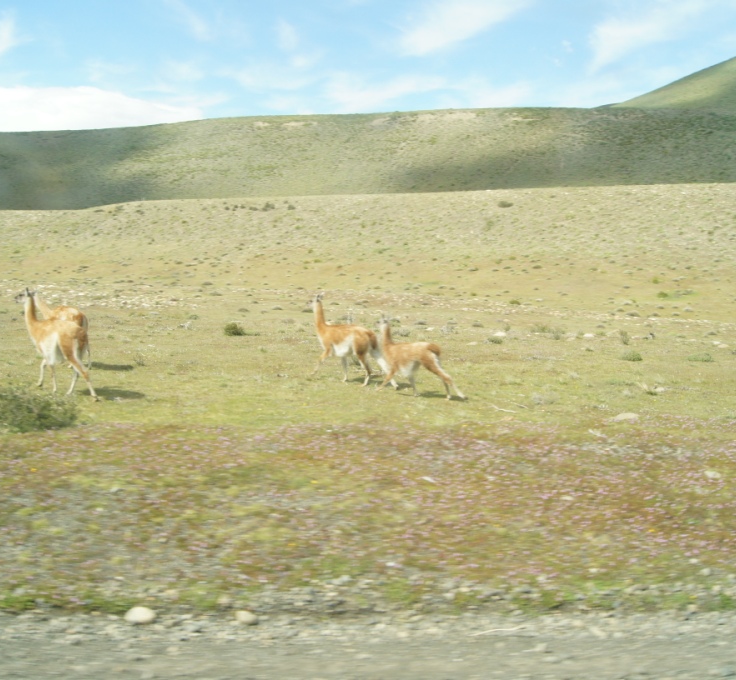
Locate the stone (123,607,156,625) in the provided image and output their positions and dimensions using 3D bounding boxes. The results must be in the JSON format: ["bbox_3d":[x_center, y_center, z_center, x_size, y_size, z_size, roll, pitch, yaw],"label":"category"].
[{"bbox_3d":[-1.370,1.652,4.600,0.197,0.100,0.155,0,4,0],"label":"stone"}]

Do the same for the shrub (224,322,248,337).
[{"bbox_3d":[-3.858,-0.308,22.500,0.670,0.390,0.600,0,4,0],"label":"shrub"}]

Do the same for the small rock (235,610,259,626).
[{"bbox_3d":[-0.729,1.670,4.600,0.137,0.085,0.115,0,4,0],"label":"small rock"}]

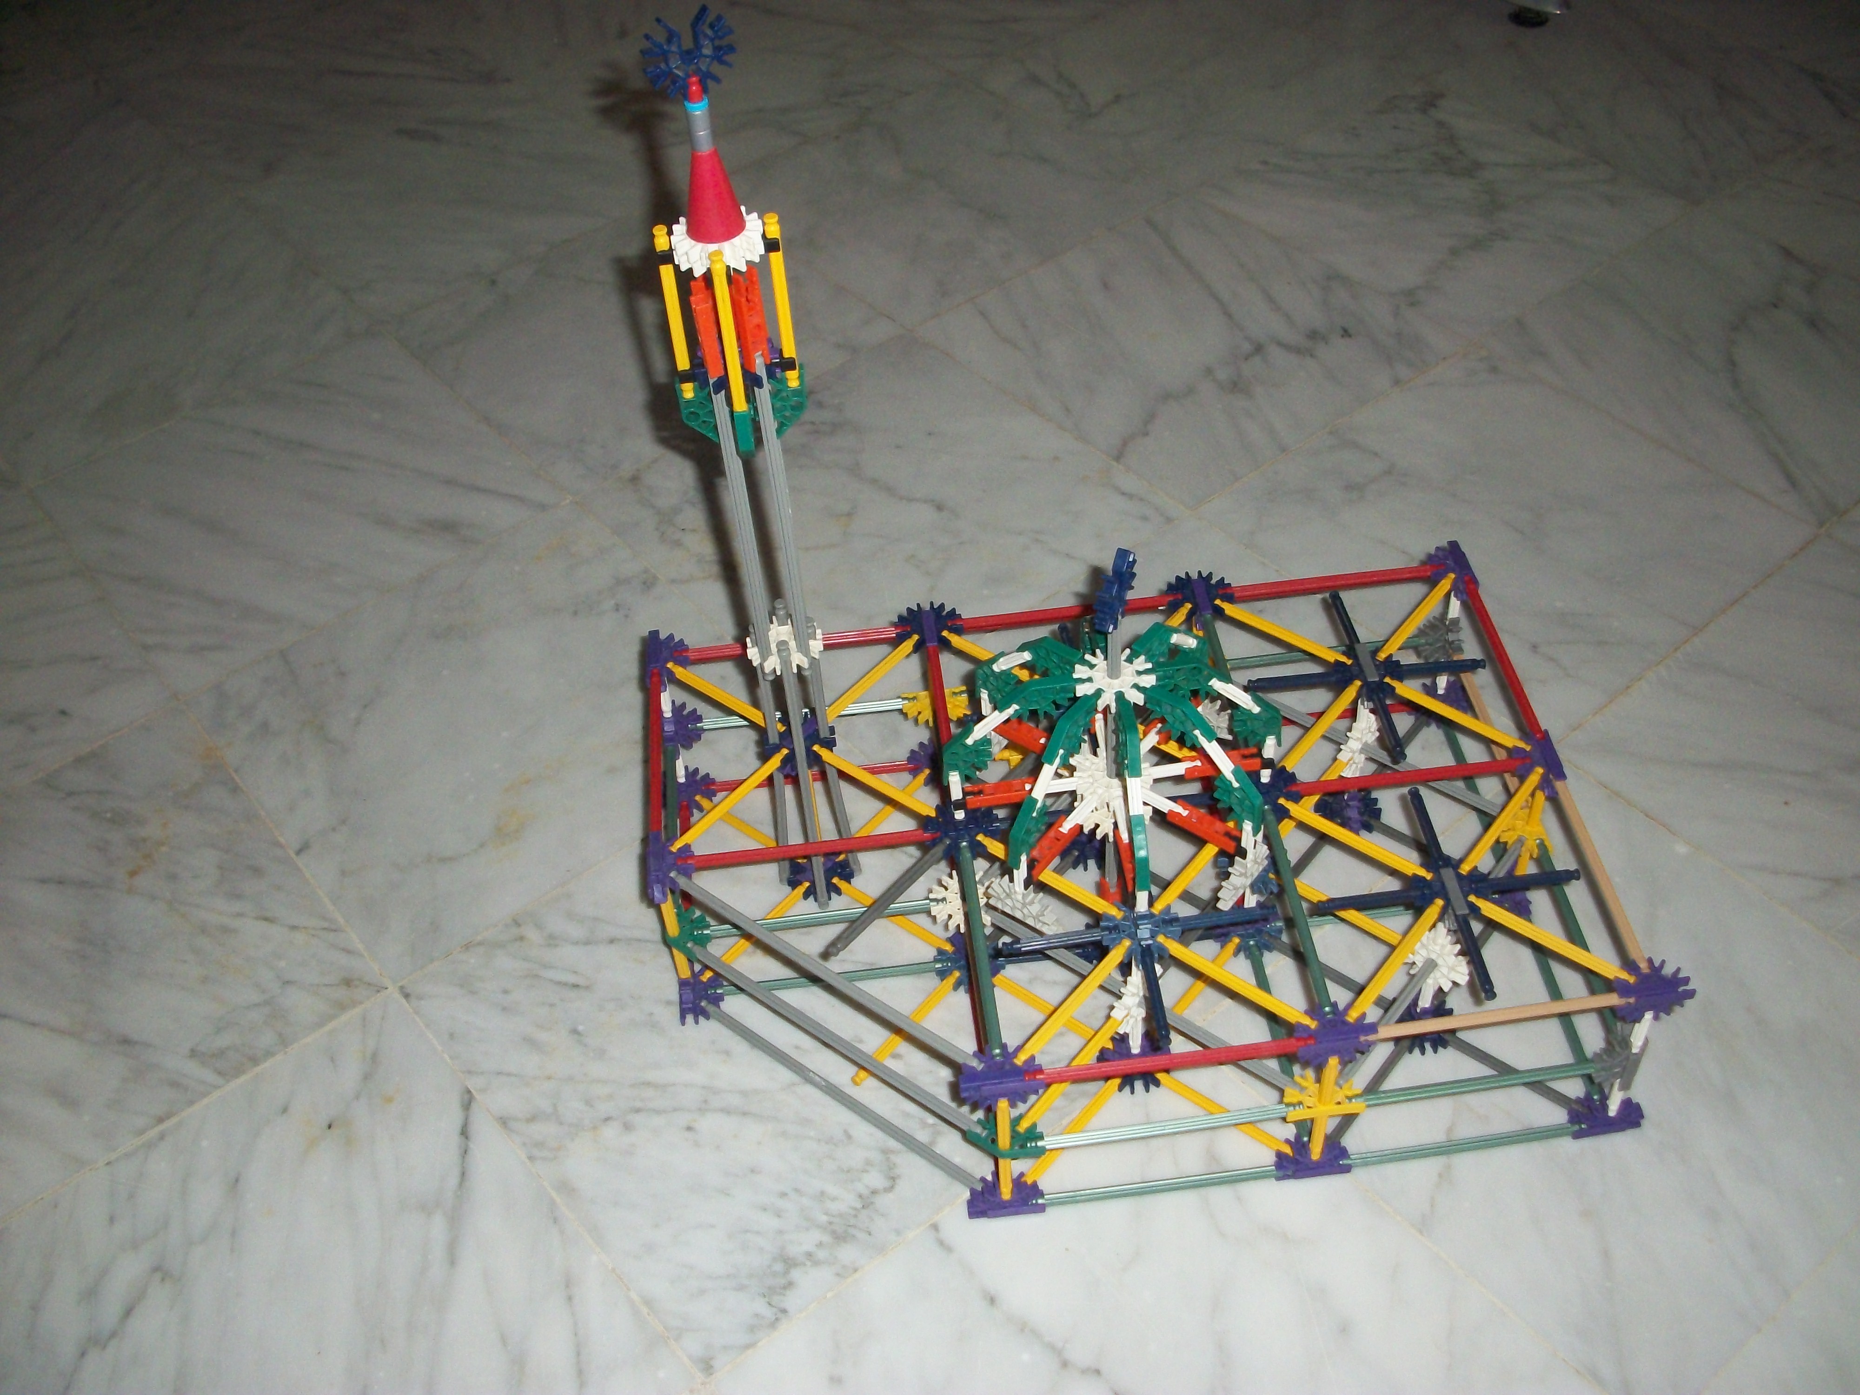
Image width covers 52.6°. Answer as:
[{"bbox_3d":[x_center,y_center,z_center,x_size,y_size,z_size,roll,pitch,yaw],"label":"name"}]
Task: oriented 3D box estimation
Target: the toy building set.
[{"bbox_3d":[0.085,-0.047,0.851,0.477,0.514,0.329,-7,44,-2],"label":"toy building set"}]

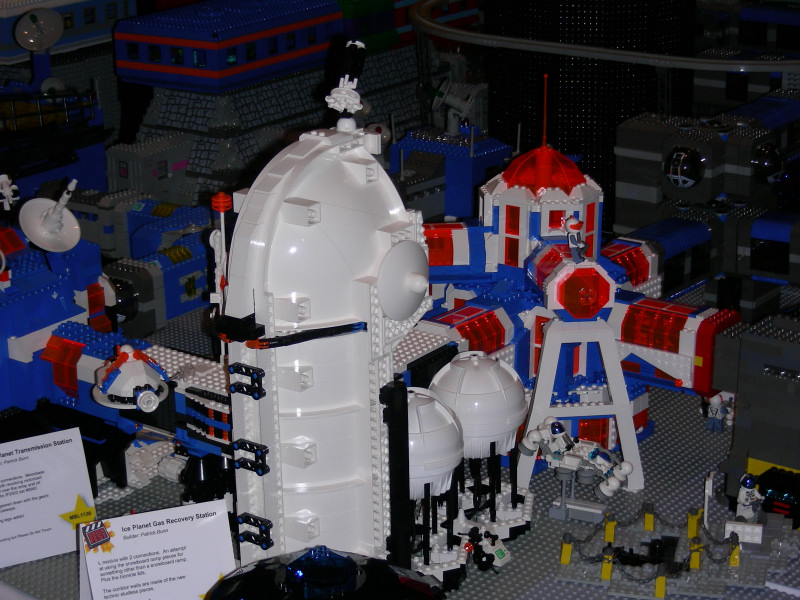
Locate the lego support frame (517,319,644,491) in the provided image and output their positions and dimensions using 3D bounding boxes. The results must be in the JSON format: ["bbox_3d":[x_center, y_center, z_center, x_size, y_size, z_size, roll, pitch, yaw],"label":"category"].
[{"bbox_3d":[0.169,0.099,1.721,0.129,0.175,0.017,-3,17,-8],"label":"lego support frame"}]

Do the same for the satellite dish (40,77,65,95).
[{"bbox_3d":[-0.447,-0.270,2.350,0.032,0.032,0.011,-4,7,-10],"label":"satellite dish"}]

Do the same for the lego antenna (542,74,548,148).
[{"bbox_3d":[0.143,-0.187,1.801,0.005,0.074,0.005,-3,17,-8],"label":"lego antenna"}]

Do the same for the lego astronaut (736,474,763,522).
[{"bbox_3d":[0.321,0.180,1.673,0.024,0.043,0.018,-7,18,-21],"label":"lego astronaut"}]

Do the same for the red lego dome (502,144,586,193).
[{"bbox_3d":[0.143,-0.132,1.817,0.083,0.041,0.083,-3,17,-8],"label":"red lego dome"}]

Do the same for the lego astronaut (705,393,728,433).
[{"bbox_3d":[0.330,0.115,1.901,0.024,0.042,0.018,12,21,34],"label":"lego astronaut"}]

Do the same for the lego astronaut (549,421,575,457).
[{"bbox_3d":[0.149,0.129,1.688,0.022,0.034,0.023,-6,10,38],"label":"lego astronaut"}]

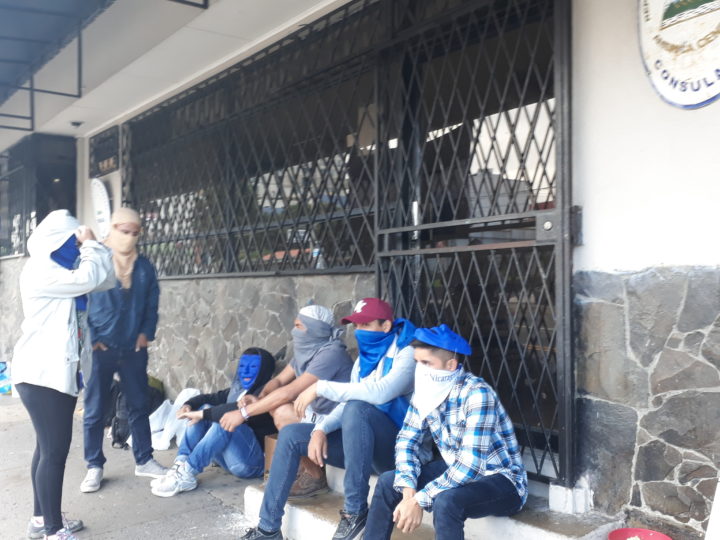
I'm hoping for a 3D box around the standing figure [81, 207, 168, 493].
[{"bbox_3d":[-1.468,0.463,3.536,0.530,1.700,0.380,1,-3,-25],"label":"standing figure"}]

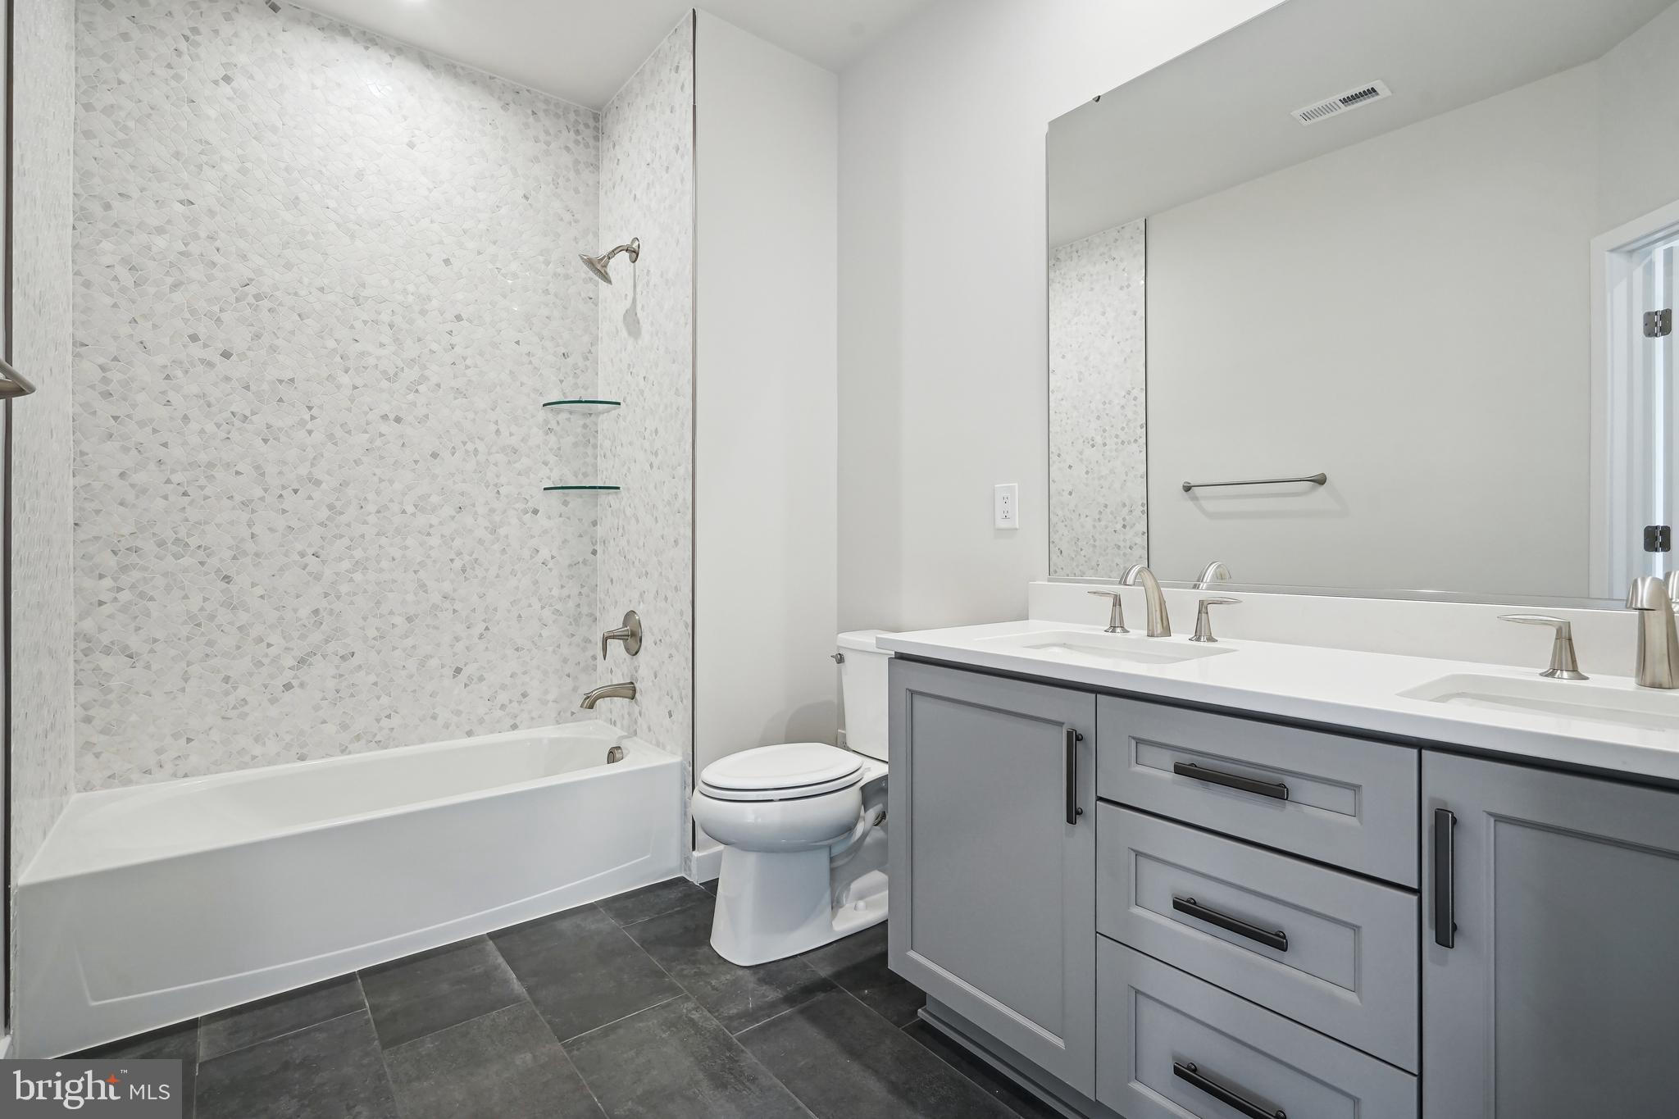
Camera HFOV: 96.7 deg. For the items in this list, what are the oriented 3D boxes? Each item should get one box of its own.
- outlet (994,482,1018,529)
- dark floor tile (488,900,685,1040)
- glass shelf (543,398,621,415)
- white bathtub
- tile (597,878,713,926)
[{"bbox_3d":[0.465,-0.146,2.069,0.007,0.122,0.079,0,1,-39],"label":"outlet"},{"bbox_3d":[-0.665,1.040,1.917,0.298,0.010,0.588,0,0,-39],"label":"dark floor tile"},{"bbox_3d":[-0.989,-0.593,2.861,0.220,0.010,0.222,0,1,-39],"label":"glass shelf"},{"bbox_3d":[-1.313,0.840,2.252,1.485,0.380,0.741,0,0,-39],"label":"white bathtub"},{"bbox_3d":[-0.556,1.038,2.262,0.301,0.010,0.196,0,0,-39],"label":"tile"}]

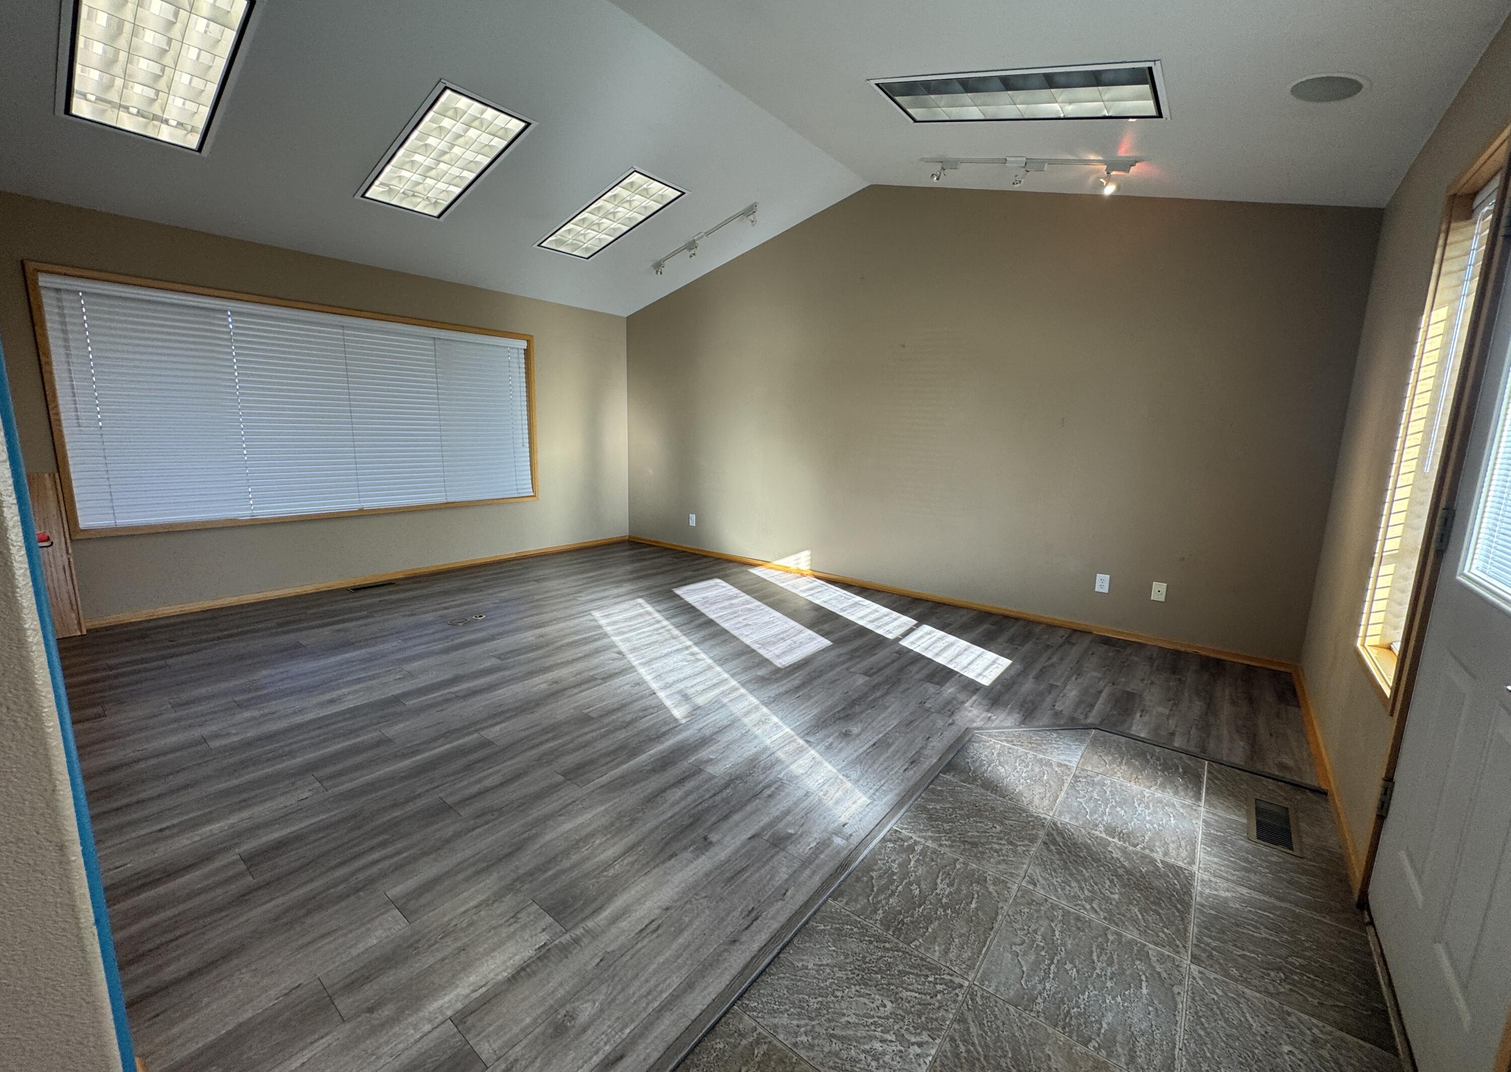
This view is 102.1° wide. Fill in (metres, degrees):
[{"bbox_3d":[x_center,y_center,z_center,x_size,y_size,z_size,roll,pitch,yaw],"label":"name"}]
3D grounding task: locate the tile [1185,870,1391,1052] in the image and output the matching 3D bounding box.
[{"bbox_3d":[1.349,1.067,1.578,0.346,0.020,0.398,9,12,37],"label":"tile"}]

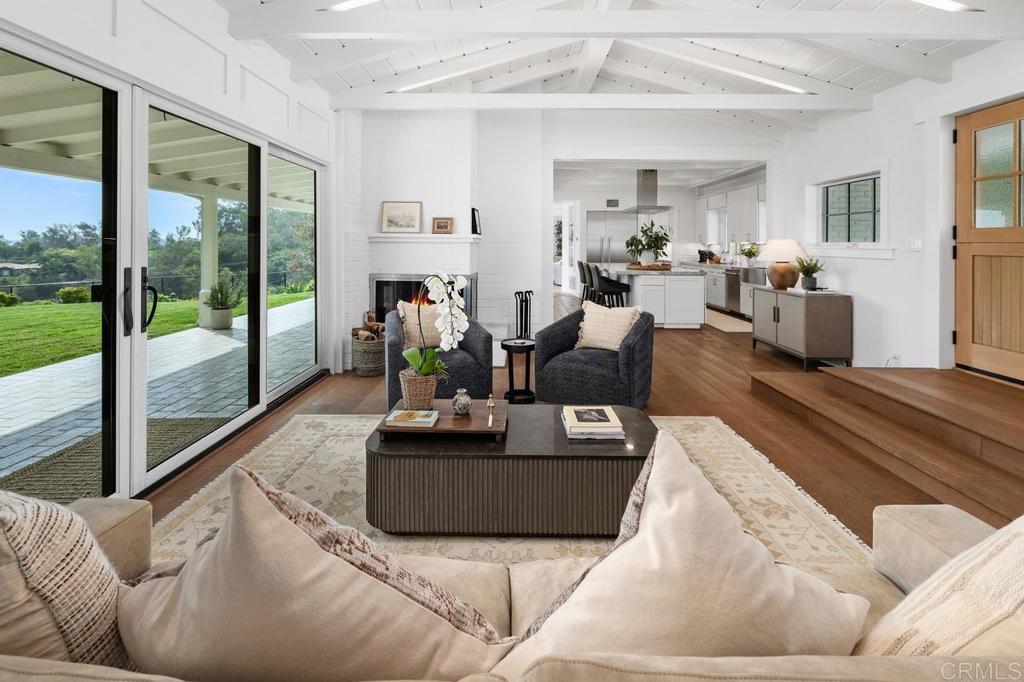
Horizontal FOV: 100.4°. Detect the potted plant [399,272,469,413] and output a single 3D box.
[{"bbox_3d":[-0.447,0.003,2.460,0.410,0.790,0.300,-2,11,-10],"label":"potted plant"}]

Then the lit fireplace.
[{"bbox_3d":[-1.081,-0.495,5.150,1.180,0.620,0.420,0,8,0],"label":"lit fireplace"}]

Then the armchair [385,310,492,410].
[{"bbox_3d":[-0.710,0.100,3.970,0.850,0.750,0.800,-3,11,-18],"label":"armchair"}]

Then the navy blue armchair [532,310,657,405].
[{"bbox_3d":[0.792,0.099,4.000,0.840,0.740,0.840,4,8,28],"label":"navy blue armchair"}]

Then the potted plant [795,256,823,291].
[{"bbox_3d":[3.453,-0.783,4.950,0.300,0.385,0.290,0,8,0],"label":"potted plant"}]

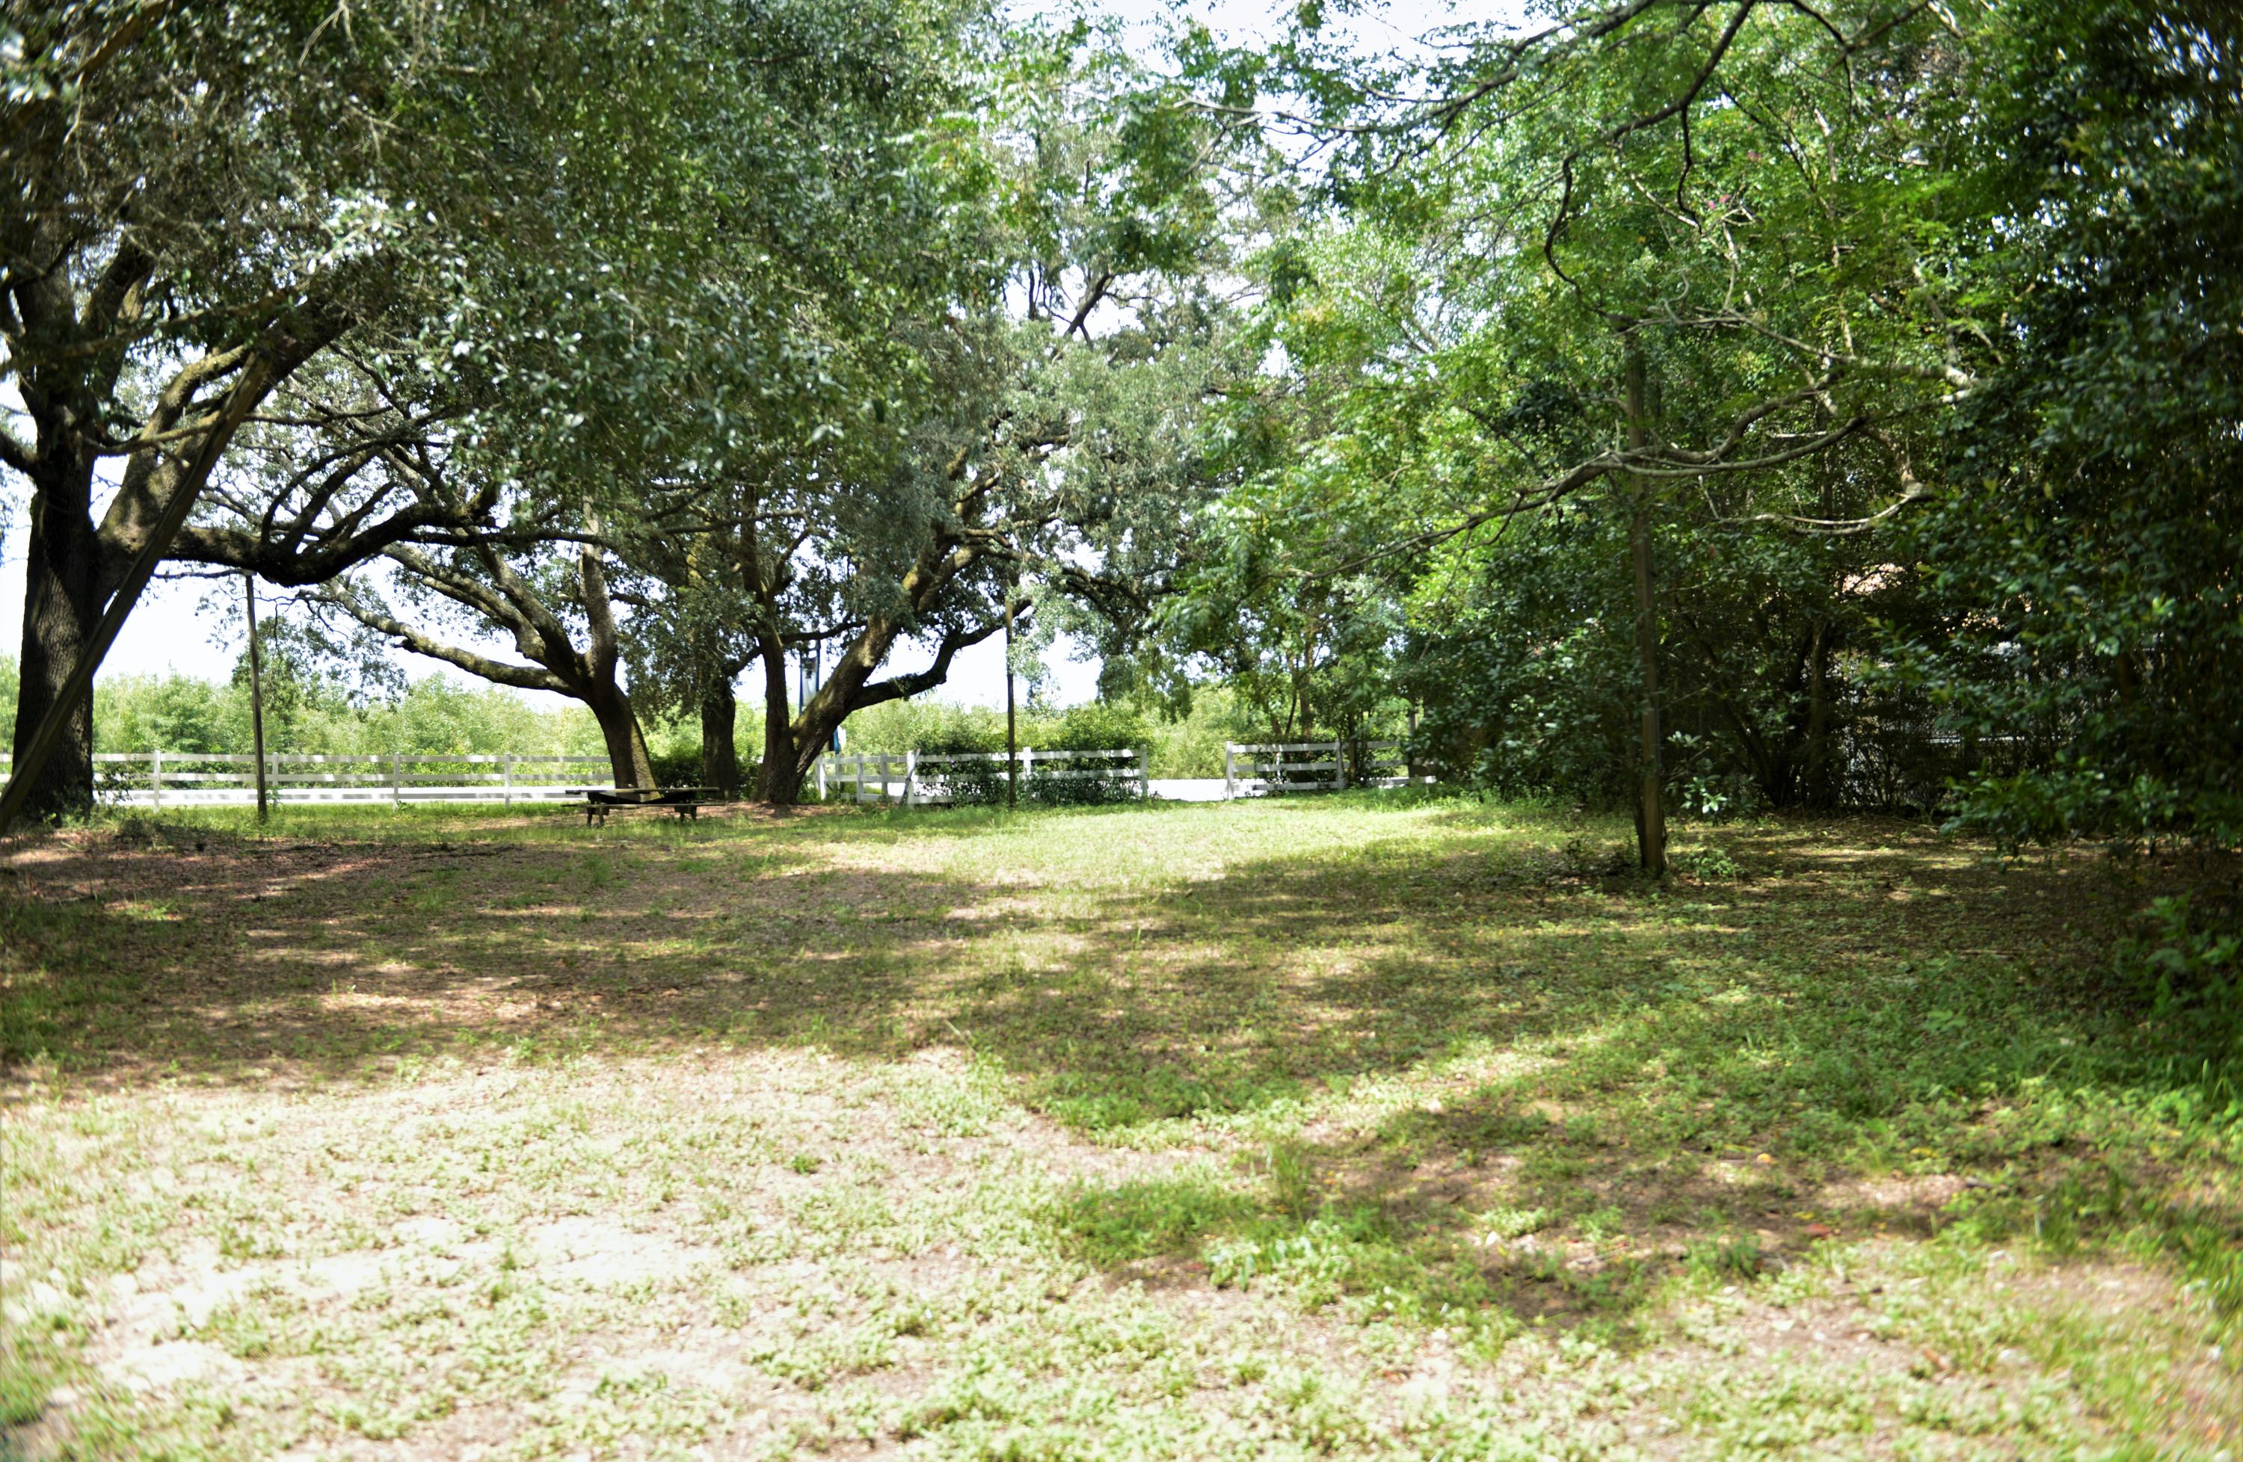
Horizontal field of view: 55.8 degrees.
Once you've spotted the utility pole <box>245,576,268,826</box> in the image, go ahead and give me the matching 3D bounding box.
[{"bbox_3d":[-15.100,-0.540,37.000,0.180,4.400,0.180,-3,0,-22],"label":"utility pole"}]

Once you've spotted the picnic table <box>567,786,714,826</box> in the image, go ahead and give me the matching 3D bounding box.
[{"bbox_3d":[-7.820,1.320,34.500,2.450,0.730,1.500,-1,0,-12],"label":"picnic table"}]

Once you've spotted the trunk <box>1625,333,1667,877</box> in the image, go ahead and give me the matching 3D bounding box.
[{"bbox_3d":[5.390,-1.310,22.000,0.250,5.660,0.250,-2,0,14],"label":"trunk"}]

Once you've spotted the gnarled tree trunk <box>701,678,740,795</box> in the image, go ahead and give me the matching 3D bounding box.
[{"bbox_3d":[-8.520,0.160,45.000,0.780,2.600,0.780,-1,0,-12],"label":"gnarled tree trunk"}]

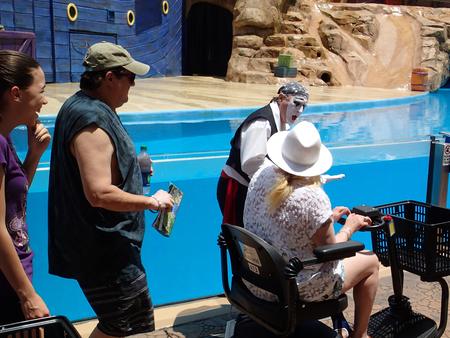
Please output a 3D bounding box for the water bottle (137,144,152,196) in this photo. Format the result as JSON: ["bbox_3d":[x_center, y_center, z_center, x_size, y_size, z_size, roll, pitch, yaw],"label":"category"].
[{"bbox_3d":[-0.381,0.002,2.650,0.070,0.235,0.070,0,9,0],"label":"water bottle"}]

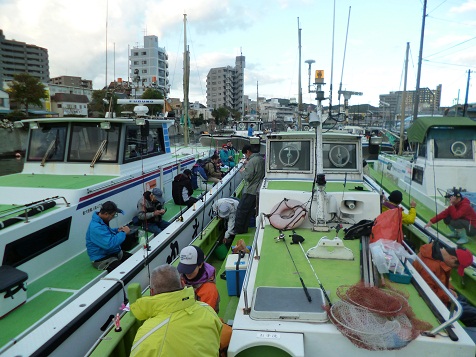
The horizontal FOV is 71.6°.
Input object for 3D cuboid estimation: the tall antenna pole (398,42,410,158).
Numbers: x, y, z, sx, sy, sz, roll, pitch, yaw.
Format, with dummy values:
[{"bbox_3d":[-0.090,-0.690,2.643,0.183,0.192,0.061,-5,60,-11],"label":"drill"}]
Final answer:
[{"bbox_3d":[5.661,-2.613,11.200,0.130,3.850,0.130,0,9,0],"label":"tall antenna pole"}]

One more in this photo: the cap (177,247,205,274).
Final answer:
[{"bbox_3d":[-0.359,0.626,2.520,0.175,0.140,0.255,4,31,23],"label":"cap"}]

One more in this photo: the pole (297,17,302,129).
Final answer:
[{"bbox_3d":[2.417,-3.640,12.839,0.140,4.800,0.140,-3,11,1],"label":"pole"}]

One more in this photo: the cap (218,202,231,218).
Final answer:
[{"bbox_3d":[-0.213,0.504,5.200,0.180,0.140,0.260,2,44,9],"label":"cap"}]

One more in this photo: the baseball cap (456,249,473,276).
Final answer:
[{"bbox_3d":[2.196,0.815,3.200,0.145,0.260,0.180,-3,-11,34],"label":"baseball cap"}]

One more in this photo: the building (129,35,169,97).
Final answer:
[{"bbox_3d":[-30.800,-35.171,115.897,11.200,26.400,9.000,4,12,19],"label":"building"}]

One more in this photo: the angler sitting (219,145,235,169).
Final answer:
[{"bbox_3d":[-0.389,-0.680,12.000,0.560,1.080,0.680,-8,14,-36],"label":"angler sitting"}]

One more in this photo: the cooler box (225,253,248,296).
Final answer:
[{"bbox_3d":[-0.009,1.264,4.309,0.290,0.380,0.410,0,11,-1],"label":"cooler box"}]

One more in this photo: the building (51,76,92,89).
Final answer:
[{"bbox_3d":[-113.000,-56.546,223.291,17.000,22.000,26.000,10,15,43],"label":"building"}]

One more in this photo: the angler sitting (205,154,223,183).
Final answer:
[{"bbox_3d":[-0.691,-0.251,9.500,0.680,0.870,0.500,2,9,9],"label":"angler sitting"}]

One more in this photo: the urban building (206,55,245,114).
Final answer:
[{"bbox_3d":[-6.300,-47.901,174.034,17.000,29.000,13.000,4,12,20],"label":"urban building"}]

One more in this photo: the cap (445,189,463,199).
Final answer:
[{"bbox_3d":[3.363,0.242,5.150,0.260,0.140,0.180,-14,12,-14],"label":"cap"}]

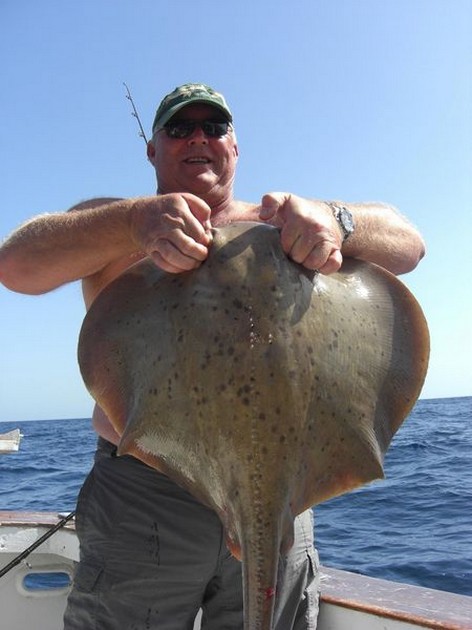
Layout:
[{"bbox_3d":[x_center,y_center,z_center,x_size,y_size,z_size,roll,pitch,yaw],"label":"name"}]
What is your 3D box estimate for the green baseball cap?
[{"bbox_3d":[-0.090,-0.422,1.440,0.174,0.130,0.265,-2,-8,-10],"label":"green baseball cap"}]

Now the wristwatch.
[{"bbox_3d":[0.159,-0.149,1.152,0.064,0.072,0.042,-16,6,43],"label":"wristwatch"}]

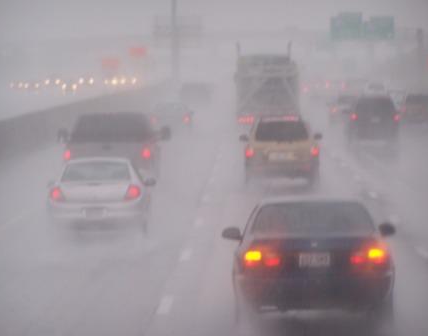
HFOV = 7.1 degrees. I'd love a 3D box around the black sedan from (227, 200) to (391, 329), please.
[{"bbox_3d":[1.060,1.040,38.050,1.760,1.410,4.500,-1,2,1],"label":"black sedan"}]

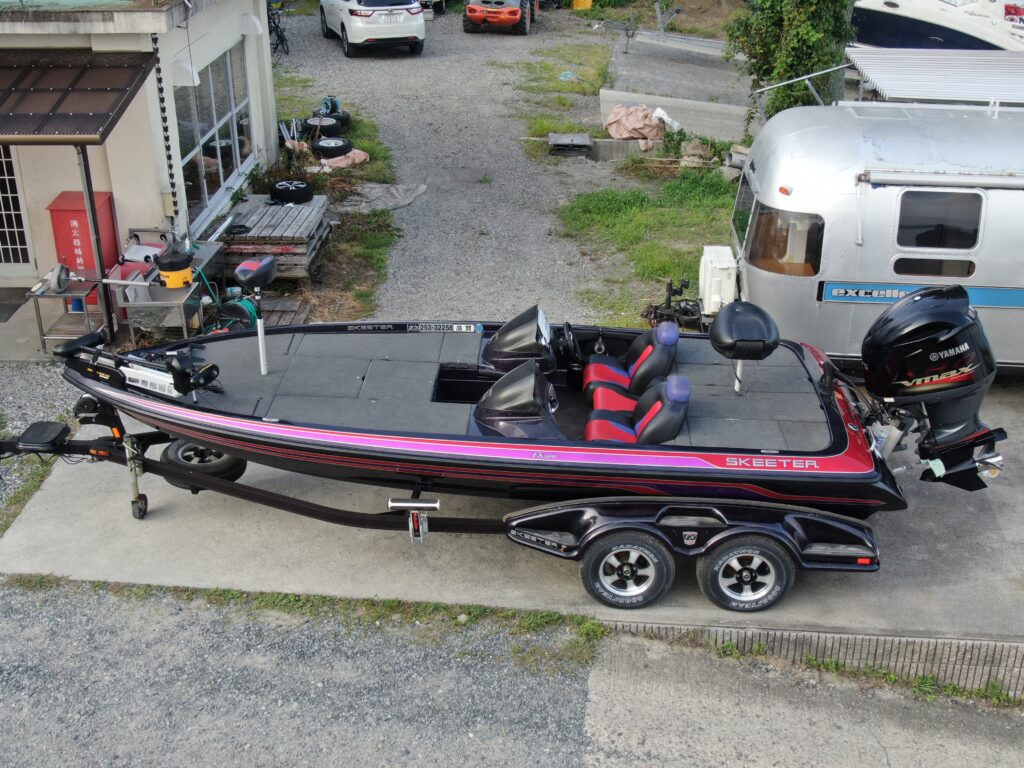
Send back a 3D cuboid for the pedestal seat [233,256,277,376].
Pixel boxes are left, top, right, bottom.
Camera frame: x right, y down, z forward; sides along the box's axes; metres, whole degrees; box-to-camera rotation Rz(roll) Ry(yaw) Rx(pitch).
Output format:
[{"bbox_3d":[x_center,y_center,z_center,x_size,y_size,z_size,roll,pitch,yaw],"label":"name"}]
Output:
[{"bbox_3d":[-1.983,-0.492,9.471,0.340,0.930,0.330,-7,25,-14],"label":"pedestal seat"}]

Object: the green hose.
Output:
[{"bbox_3d":[-3.160,-0.916,13.801,0.680,0.640,0.500,0,24,0],"label":"green hose"}]

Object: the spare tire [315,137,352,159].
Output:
[{"bbox_3d":[-3.061,-4.042,21.278,0.656,0.210,0.656,0,24,0],"label":"spare tire"}]

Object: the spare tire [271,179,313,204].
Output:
[{"bbox_3d":[-2.950,-2.587,16.698,0.588,0.210,0.588,0,24,0],"label":"spare tire"}]

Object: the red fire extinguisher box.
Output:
[{"bbox_3d":[-4.995,-1.586,14.600,0.616,1.230,0.500,0,24,1],"label":"red fire extinguisher box"}]

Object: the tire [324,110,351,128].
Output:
[{"bbox_3d":[-3.384,-4.989,23.391,0.684,0.210,0.684,0,24,0],"label":"tire"}]

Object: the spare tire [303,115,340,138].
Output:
[{"bbox_3d":[-3.486,-4.694,22.735,0.692,0.210,0.692,0,24,0],"label":"spare tire"}]

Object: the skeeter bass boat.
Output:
[{"bbox_3d":[-0.164,0.147,9.582,7.790,2.120,2.450,2,24,4],"label":"skeeter bass boat"}]

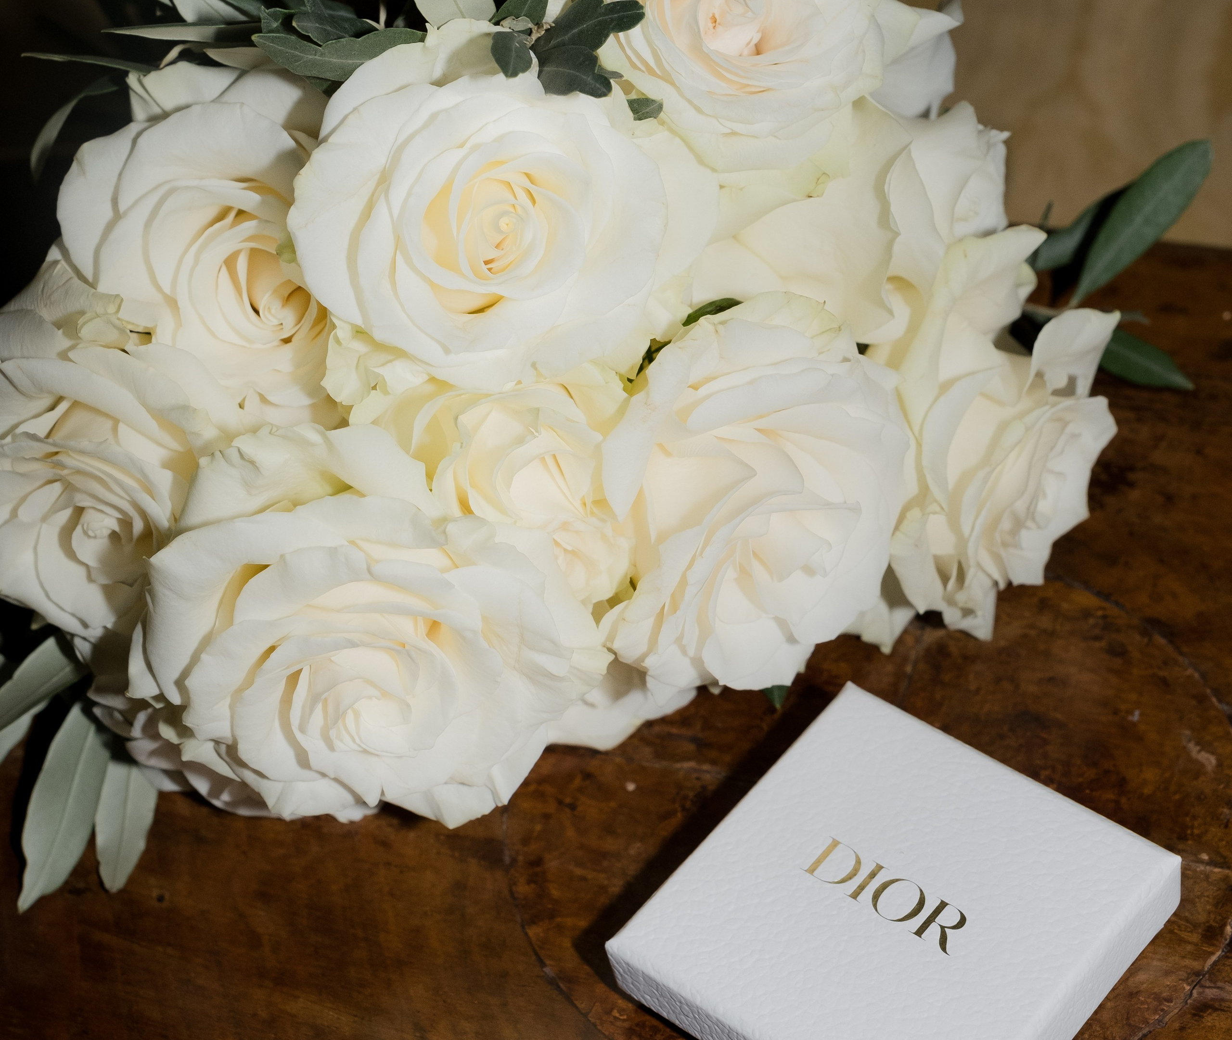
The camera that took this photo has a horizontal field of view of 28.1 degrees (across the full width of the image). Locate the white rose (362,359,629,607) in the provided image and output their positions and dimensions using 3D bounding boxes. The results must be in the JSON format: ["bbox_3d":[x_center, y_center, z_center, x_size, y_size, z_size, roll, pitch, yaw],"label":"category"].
[{"bbox_3d":[-0.029,-0.009,0.622,0.070,0.066,0.060,0,3,-7],"label":"white rose"}]

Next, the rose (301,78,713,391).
[{"bbox_3d":[-0.029,-0.073,0.615,0.102,0.066,0.085,0,81,-1],"label":"rose"}]

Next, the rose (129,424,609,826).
[{"bbox_3d":[-0.057,0.025,0.588,0.110,0.085,0.070,0,23,0],"label":"rose"}]

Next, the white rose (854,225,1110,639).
[{"bbox_3d":[0.092,-0.021,0.630,0.074,0.094,0.064,0,13,-41],"label":"white rose"}]

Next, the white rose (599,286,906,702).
[{"bbox_3d":[0.033,-0.006,0.592,0.074,0.090,0.068,0,21,-10],"label":"white rose"}]

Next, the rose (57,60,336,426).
[{"bbox_3d":[-0.108,-0.072,0.645,0.080,0.090,0.068,0,13,-17],"label":"rose"}]

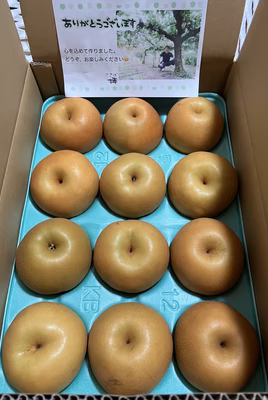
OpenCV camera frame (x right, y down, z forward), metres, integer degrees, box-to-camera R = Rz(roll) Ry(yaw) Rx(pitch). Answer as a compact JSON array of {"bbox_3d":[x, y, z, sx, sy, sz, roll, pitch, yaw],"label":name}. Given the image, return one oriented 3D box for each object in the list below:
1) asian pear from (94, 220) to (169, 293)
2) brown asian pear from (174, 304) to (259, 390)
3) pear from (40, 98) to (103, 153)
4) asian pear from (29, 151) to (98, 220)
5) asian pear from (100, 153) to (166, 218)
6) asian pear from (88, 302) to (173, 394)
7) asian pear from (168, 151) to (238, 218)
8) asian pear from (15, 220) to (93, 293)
[{"bbox_3d":[-0.003,0.069,0.403,0.092,0.080,0.092,0,64,0],"label":"asian pear"},{"bbox_3d":[0.095,0.168,0.373,0.096,0.080,0.096,0,64,0],"label":"brown asian pear"},{"bbox_3d":[-0.099,-0.118,0.513,0.093,0.079,0.093,0,63,0],"label":"pear"},{"bbox_3d":[-0.099,-0.022,0.463,0.097,0.083,0.097,0,63,0],"label":"asian pear"},{"bbox_3d":[-0.001,-0.021,0.467,0.096,0.080,0.096,1,70,-1],"label":"asian pear"},{"bbox_3d":[-0.004,0.166,0.367,0.094,0.081,0.094,0,63,0],"label":"asian pear"},{"bbox_3d":[0.095,-0.021,0.448,0.094,0.082,0.094,0,64,0],"label":"asian pear"},{"bbox_3d":[-0.101,0.071,0.415,0.096,0.082,0.096,0,63,0],"label":"asian pear"}]

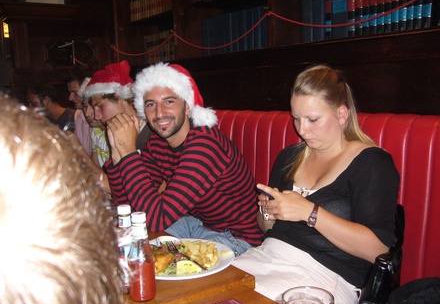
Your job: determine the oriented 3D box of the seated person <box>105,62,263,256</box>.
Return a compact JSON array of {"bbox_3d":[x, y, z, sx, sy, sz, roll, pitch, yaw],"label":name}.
[{"bbox_3d":[-0.157,0.331,1.665,0.740,1.290,0.560,-9,11,-43],"label":"seated person"}]

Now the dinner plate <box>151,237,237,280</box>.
[{"bbox_3d":[-0.100,0.283,1.193,0.290,0.028,0.290,-1,8,0],"label":"dinner plate"}]

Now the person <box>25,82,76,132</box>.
[{"bbox_3d":[-1.207,0.143,3.150,0.740,1.280,0.520,-6,10,-31],"label":"person"}]

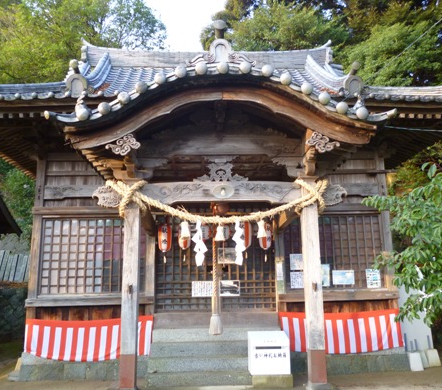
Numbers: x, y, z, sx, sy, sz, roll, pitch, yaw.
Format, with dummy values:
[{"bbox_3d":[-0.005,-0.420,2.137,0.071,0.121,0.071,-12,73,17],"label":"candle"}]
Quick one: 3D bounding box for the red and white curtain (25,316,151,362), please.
[{"bbox_3d":[-1.879,2.045,5.964,1.789,0.587,0.140,-1,-10,-2],"label":"red and white curtain"}]

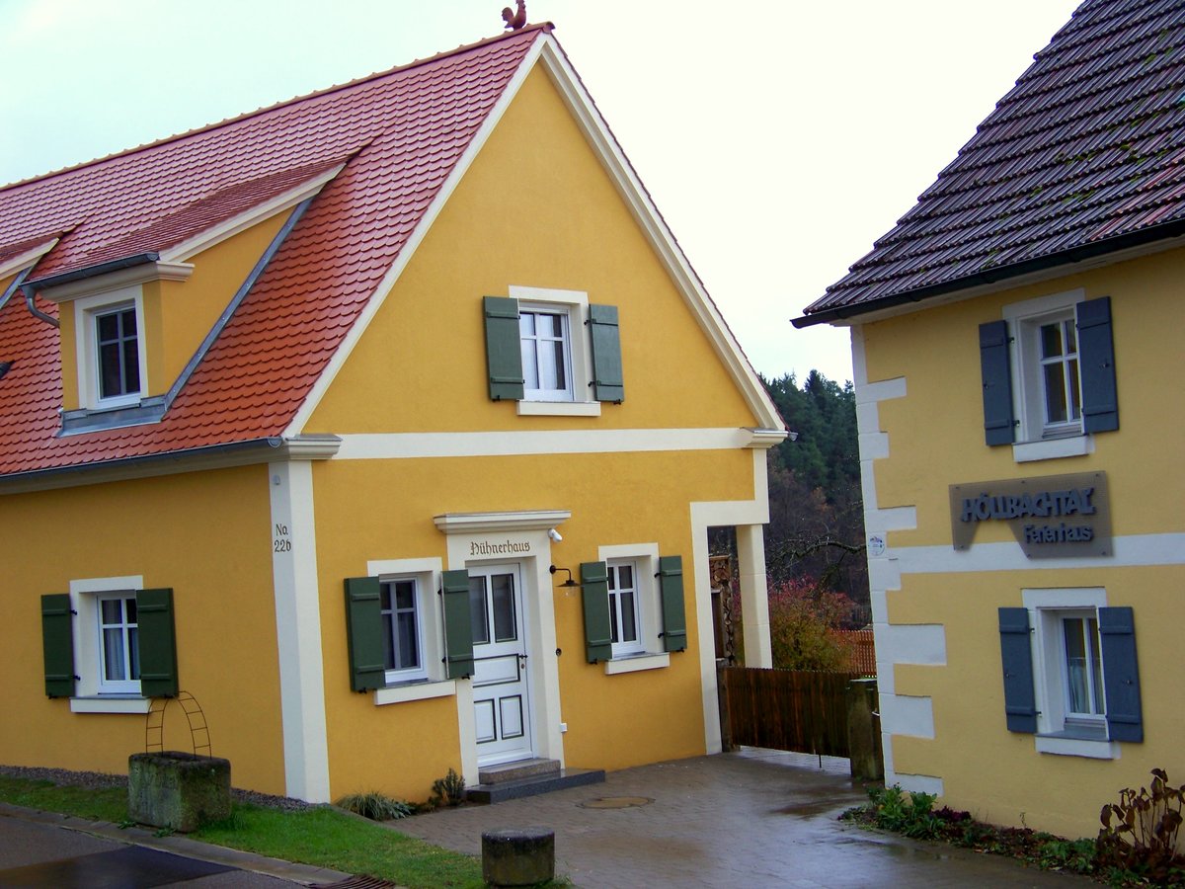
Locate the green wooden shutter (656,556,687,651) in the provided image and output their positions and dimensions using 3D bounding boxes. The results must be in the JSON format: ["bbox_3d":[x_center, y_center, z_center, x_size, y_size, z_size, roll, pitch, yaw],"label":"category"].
[{"bbox_3d":[0.919,1.822,21.528,0.060,1.078,0.370,-7,-4,44],"label":"green wooden shutter"}]

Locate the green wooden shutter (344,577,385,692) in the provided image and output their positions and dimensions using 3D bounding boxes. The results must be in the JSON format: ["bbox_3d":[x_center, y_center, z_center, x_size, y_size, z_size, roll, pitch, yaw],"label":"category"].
[{"bbox_3d":[-2.083,1.742,17.323,0.045,1.028,0.361,-6,-4,43],"label":"green wooden shutter"}]

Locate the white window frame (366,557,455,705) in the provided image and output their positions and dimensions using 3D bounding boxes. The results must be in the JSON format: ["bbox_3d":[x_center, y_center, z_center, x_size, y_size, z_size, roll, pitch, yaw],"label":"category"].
[{"bbox_3d":[-1.764,1.751,17.797,0.210,1.322,0.991,-6,-4,43],"label":"white window frame"}]

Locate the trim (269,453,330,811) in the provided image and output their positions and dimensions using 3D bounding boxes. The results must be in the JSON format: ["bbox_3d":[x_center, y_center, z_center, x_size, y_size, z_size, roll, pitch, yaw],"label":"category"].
[{"bbox_3d":[-2.639,1.663,16.994,0.284,3.024,0.284,-6,-4,43],"label":"trim"}]

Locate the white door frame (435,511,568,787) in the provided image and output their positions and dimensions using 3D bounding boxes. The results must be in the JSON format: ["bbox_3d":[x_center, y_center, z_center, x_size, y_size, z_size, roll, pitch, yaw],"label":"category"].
[{"bbox_3d":[-0.855,2.036,18.716,0.218,2.545,1.453,-6,-4,43],"label":"white door frame"}]

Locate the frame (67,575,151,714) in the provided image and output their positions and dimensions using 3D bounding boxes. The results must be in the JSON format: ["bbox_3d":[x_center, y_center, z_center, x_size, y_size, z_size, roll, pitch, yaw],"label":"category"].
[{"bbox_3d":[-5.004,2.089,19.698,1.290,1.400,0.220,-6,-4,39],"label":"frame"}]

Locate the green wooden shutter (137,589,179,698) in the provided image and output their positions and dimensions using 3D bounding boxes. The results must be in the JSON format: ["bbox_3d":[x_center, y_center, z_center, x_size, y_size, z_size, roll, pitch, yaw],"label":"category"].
[{"bbox_3d":[-4.212,1.923,18.213,0.521,1.040,0.045,-6,-4,43],"label":"green wooden shutter"}]

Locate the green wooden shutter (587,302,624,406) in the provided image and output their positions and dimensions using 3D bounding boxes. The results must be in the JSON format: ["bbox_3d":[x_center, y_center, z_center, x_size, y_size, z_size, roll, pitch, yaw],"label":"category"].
[{"bbox_3d":[0.150,-1.013,21.076,0.060,1.080,0.455,-7,-4,44],"label":"green wooden shutter"}]

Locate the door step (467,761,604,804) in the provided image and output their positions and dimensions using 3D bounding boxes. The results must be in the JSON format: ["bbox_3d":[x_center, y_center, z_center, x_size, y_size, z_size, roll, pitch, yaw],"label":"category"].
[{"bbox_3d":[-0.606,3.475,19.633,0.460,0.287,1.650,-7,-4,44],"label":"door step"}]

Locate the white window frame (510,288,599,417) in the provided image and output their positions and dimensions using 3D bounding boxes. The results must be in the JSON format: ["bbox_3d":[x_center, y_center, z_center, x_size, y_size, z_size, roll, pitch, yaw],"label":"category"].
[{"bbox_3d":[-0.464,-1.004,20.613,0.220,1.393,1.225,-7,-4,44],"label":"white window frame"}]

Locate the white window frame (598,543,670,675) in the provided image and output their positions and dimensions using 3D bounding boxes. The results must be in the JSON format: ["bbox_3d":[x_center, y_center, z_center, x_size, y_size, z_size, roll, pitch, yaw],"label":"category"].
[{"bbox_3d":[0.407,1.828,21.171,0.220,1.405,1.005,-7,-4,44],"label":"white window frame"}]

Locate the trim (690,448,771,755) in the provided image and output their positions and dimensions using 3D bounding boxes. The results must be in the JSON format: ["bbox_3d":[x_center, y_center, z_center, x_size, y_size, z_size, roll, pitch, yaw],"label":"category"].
[{"bbox_3d":[1.562,1.752,21.500,0.252,3.360,1.453,-6,-4,43],"label":"trim"}]

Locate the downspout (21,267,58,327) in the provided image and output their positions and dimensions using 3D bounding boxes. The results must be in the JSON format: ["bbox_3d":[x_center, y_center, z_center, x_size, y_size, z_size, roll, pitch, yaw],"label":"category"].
[{"bbox_3d":[-5.835,-1.460,19.979,0.286,0.580,0.370,-6,-4,43],"label":"downspout"}]

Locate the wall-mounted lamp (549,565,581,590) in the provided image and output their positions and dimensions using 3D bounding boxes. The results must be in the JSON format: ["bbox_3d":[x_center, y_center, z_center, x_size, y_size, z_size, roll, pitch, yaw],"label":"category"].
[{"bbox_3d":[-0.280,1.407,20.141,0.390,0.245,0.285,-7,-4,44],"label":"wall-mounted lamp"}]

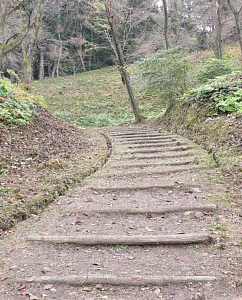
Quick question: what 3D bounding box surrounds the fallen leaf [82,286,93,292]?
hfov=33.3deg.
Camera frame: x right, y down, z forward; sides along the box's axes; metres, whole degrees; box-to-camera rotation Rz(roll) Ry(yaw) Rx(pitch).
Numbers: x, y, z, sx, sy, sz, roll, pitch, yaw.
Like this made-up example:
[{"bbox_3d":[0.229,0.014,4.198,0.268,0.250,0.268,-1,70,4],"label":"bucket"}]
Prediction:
[{"bbox_3d":[-0.261,1.089,3.150,0.085,0.020,0.065,0,5,0],"label":"fallen leaf"}]

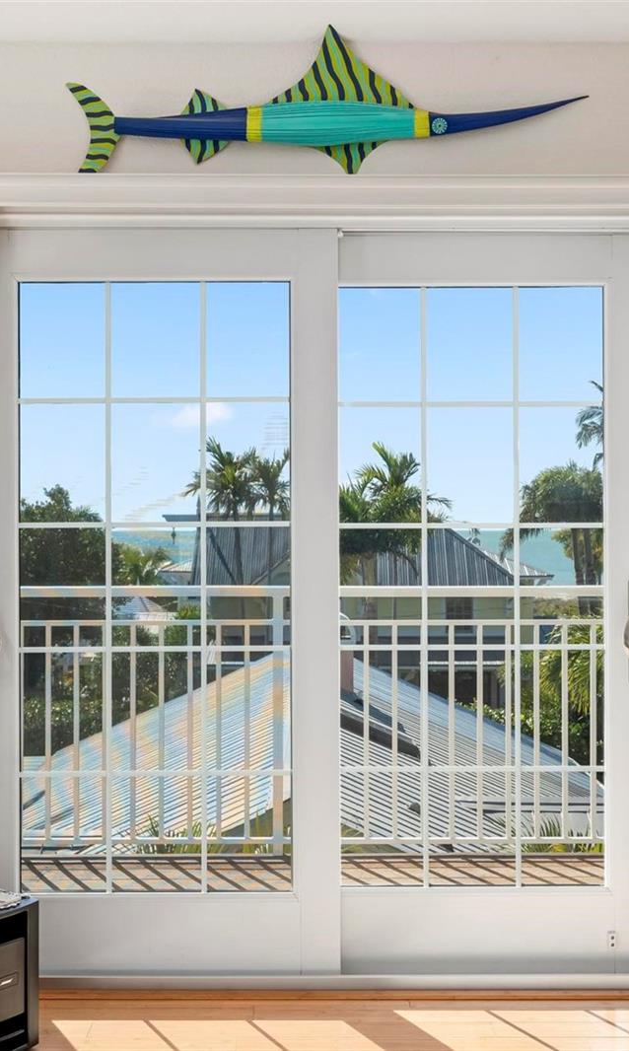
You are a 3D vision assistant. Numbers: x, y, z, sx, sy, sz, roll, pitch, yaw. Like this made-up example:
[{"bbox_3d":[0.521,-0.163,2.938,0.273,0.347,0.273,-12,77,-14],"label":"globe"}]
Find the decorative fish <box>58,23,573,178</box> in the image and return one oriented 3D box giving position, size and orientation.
[{"bbox_3d":[0.032,-1.055,3.280,1.300,0.370,0.100,0,0,0],"label":"decorative fish"}]

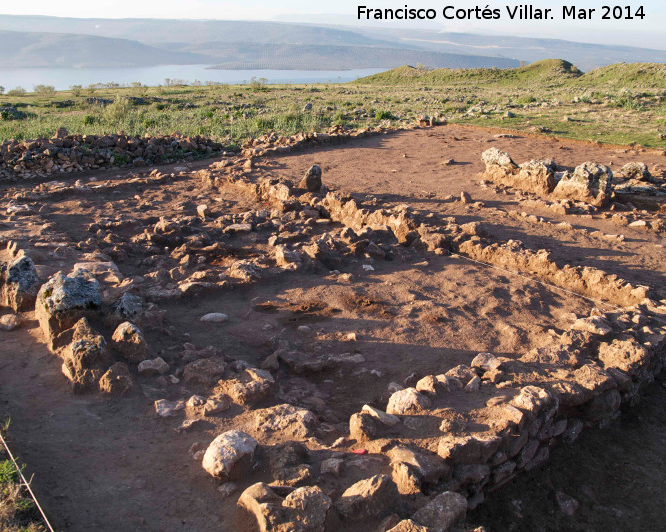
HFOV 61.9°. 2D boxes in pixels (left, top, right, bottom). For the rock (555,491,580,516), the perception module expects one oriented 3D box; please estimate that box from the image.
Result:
[{"bbox_3d":[1.478,1.494,3.494,0.127,0.118,0.102,12,25,27],"label":"rock"}]

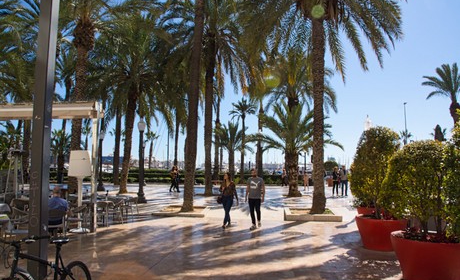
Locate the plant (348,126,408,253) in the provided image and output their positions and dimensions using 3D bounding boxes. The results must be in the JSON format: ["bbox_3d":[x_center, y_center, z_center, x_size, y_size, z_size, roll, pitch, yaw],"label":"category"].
[{"bbox_3d":[3.403,1.054,7.793,1.300,2.680,1.300,0,-4,0],"label":"plant"}]

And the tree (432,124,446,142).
[{"bbox_3d":[34.910,1.578,58.034,2.800,8.800,2.800,0,-4,0],"label":"tree"}]

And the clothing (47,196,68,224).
[{"bbox_3d":[-4.543,1.842,8.992,0.560,0.760,0.450,0,-4,7],"label":"clothing"}]

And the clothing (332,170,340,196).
[{"bbox_3d":[6.122,2.490,19.852,0.450,1.390,0.340,0,-4,3],"label":"clothing"}]

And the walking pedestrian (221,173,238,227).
[{"bbox_3d":[-0.015,1.729,10.007,0.540,1.640,0.440,0,-4,7],"label":"walking pedestrian"}]

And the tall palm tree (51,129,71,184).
[{"bbox_3d":[-16.041,1.537,32.773,2.500,5.300,2.500,0,-4,0],"label":"tall palm tree"}]

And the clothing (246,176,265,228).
[{"bbox_3d":[0.749,1.744,10.006,0.530,1.490,0.360,0,-4,6],"label":"clothing"}]

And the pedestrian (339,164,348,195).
[{"bbox_3d":[6.584,2.372,19.960,0.530,1.740,0.360,-1,-4,17],"label":"pedestrian"}]

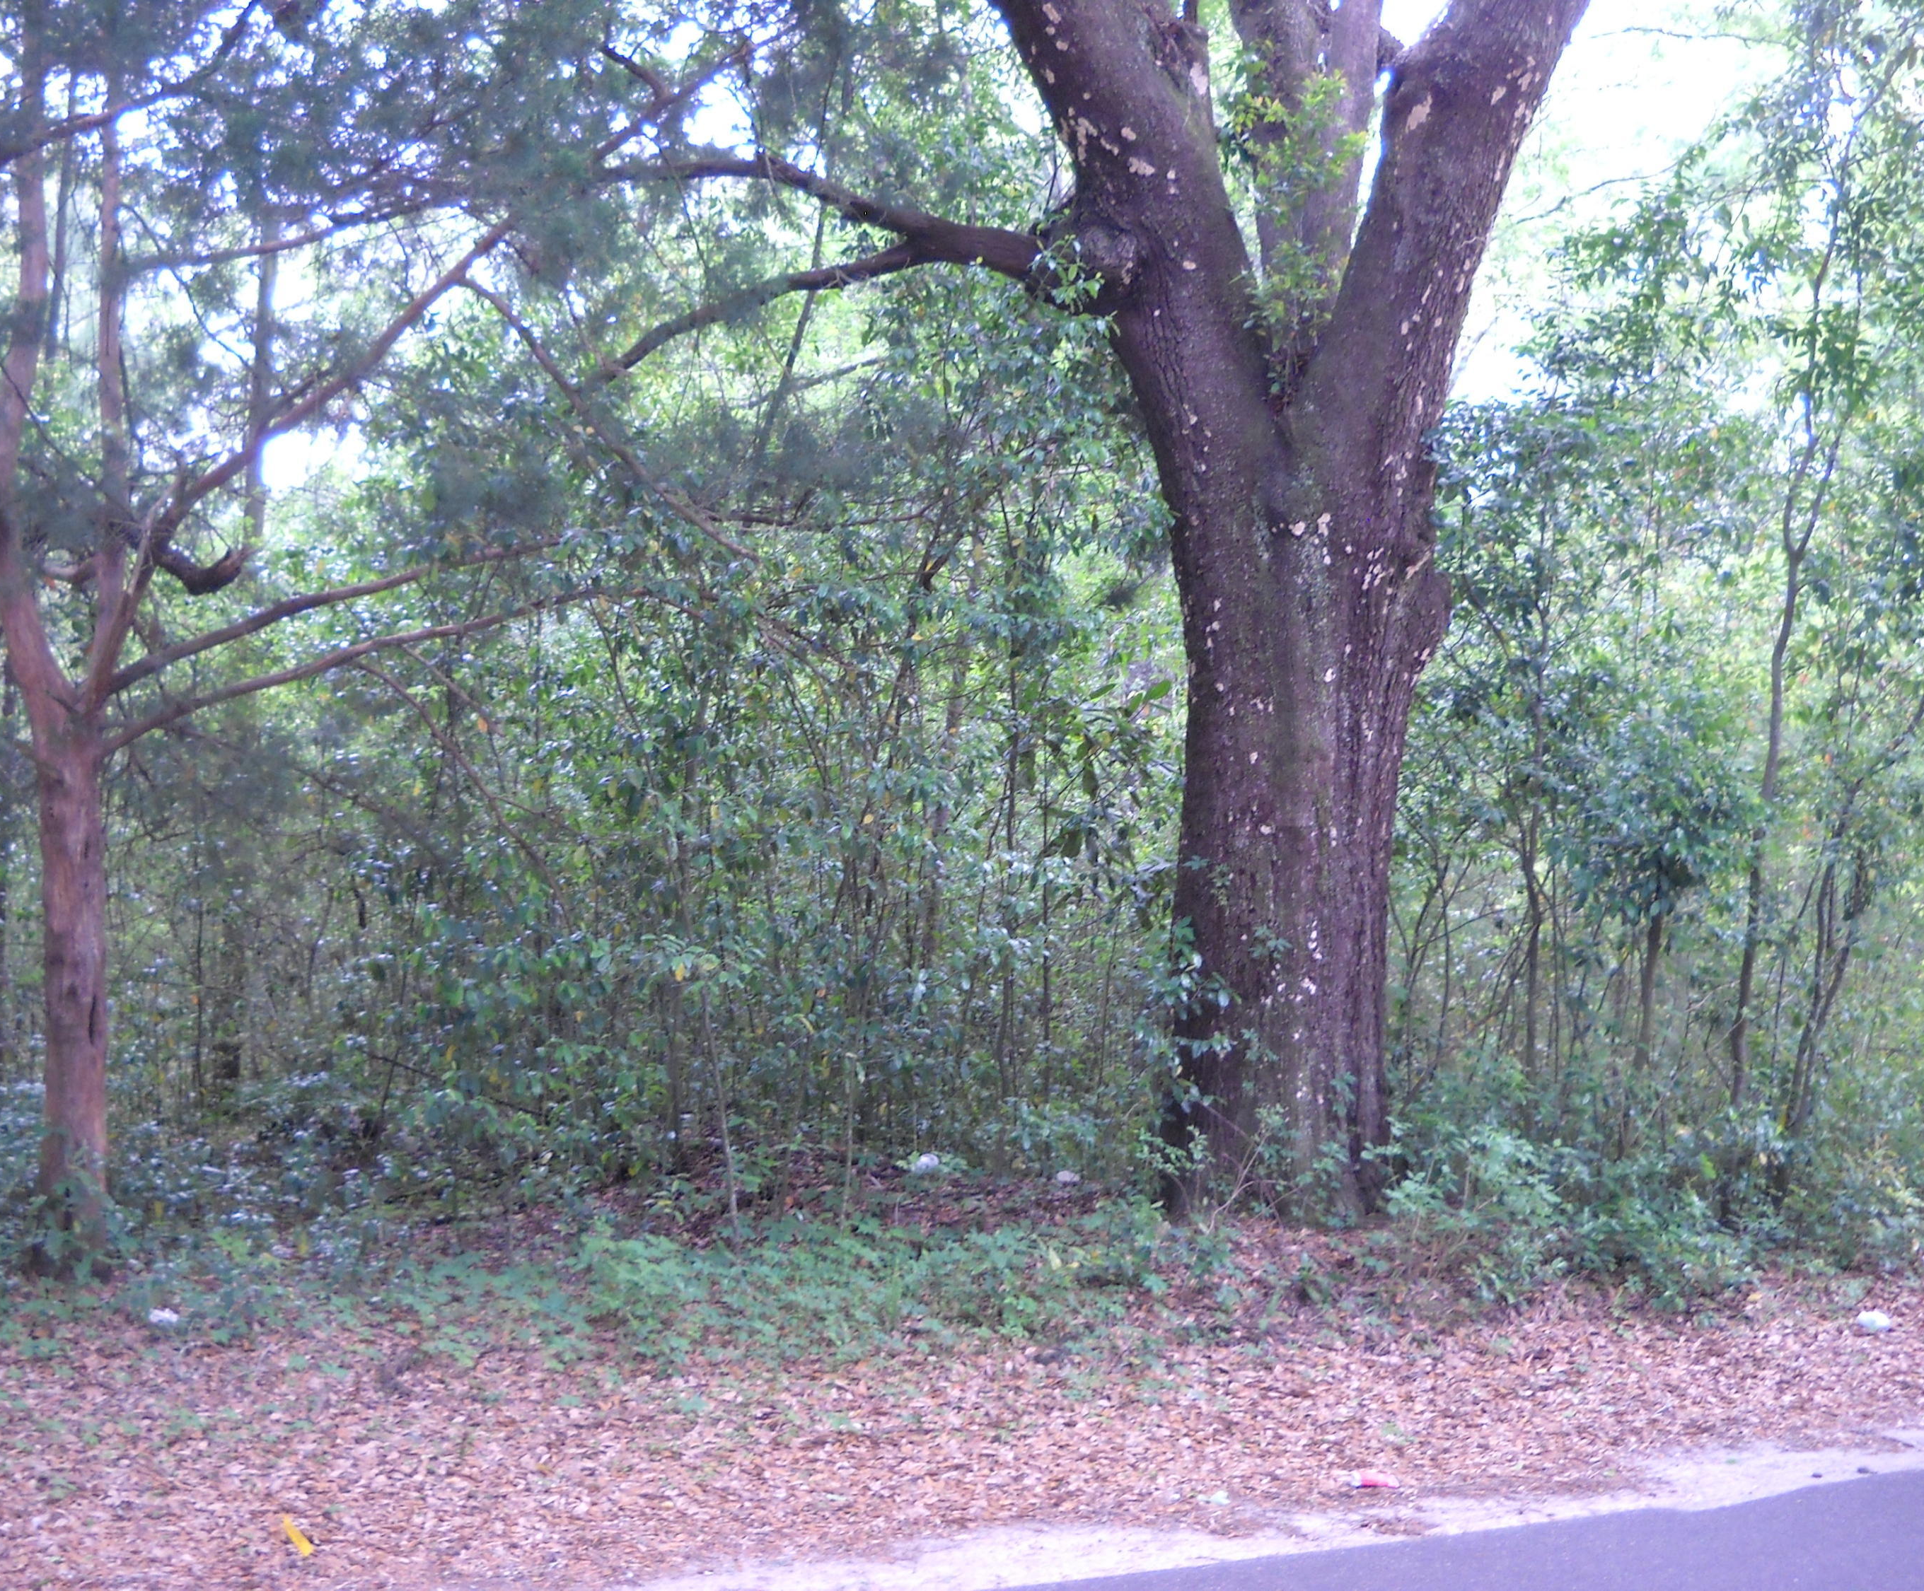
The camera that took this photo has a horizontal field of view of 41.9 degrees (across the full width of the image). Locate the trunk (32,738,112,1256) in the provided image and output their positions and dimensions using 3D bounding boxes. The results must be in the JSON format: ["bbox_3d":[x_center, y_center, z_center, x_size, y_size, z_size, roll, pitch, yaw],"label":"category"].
[{"bbox_3d":[-3.084,0.697,8.700,0.260,1.880,0.250,0,0,0],"label":"trunk"}]

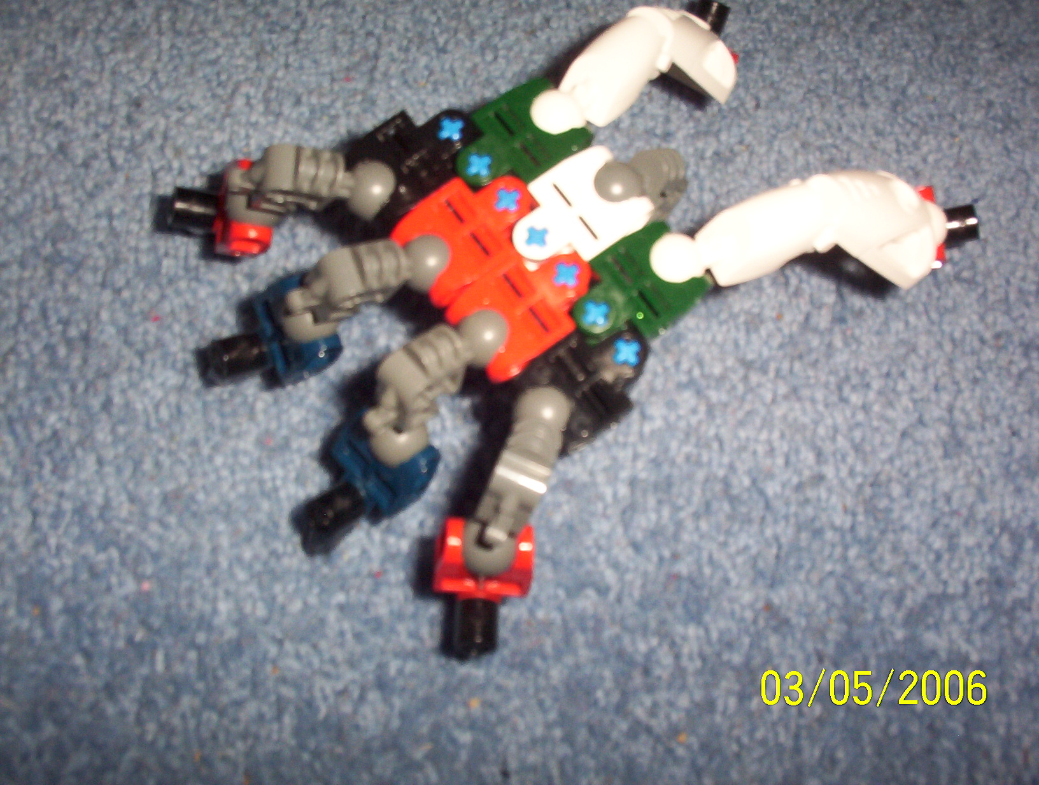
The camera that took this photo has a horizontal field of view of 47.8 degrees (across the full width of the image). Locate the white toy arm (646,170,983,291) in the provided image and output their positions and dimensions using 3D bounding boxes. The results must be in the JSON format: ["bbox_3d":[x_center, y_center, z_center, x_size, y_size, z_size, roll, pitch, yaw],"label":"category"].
[{"bbox_3d":[0.060,-0.030,0.209,0.090,0.020,0.017,-10,30,-37],"label":"white toy arm"}]

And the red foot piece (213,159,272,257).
[{"bbox_3d":[-0.049,-0.033,0.208,0.013,0.009,0.016,7,69,-3],"label":"red foot piece"}]

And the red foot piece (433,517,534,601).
[{"bbox_3d":[-0.006,0.028,0.193,0.016,0.009,0.013,5,69,-4],"label":"red foot piece"}]

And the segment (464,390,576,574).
[{"bbox_3d":[-0.001,0.015,0.186,0.009,0.013,0.034,22,108,2],"label":"segment"}]

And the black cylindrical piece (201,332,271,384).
[{"bbox_3d":[-0.050,-0.006,0.208,0.009,0.007,0.007,-15,72,-11],"label":"black cylindrical piece"}]

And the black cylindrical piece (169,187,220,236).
[{"bbox_3d":[-0.059,-0.033,0.212,0.009,0.007,0.007,10,69,-2],"label":"black cylindrical piece"}]

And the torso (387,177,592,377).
[{"bbox_3d":[-0.004,-0.020,0.191,0.023,0.009,0.032,-35,77,-9],"label":"torso"}]

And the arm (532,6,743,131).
[{"bbox_3d":[0.026,-0.061,0.216,0.017,0.021,0.071,6,26,36],"label":"arm"}]

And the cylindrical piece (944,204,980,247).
[{"bbox_3d":[0.088,-0.033,0.235,0.009,0.007,0.007,-9,71,-10],"label":"cylindrical piece"}]

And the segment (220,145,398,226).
[{"bbox_3d":[-0.036,-0.036,0.200,0.034,0.013,0.009,2,27,27],"label":"segment"}]

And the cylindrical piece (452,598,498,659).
[{"bbox_3d":[-0.007,0.038,0.191,0.007,0.007,0.009,5,69,-4],"label":"cylindrical piece"}]

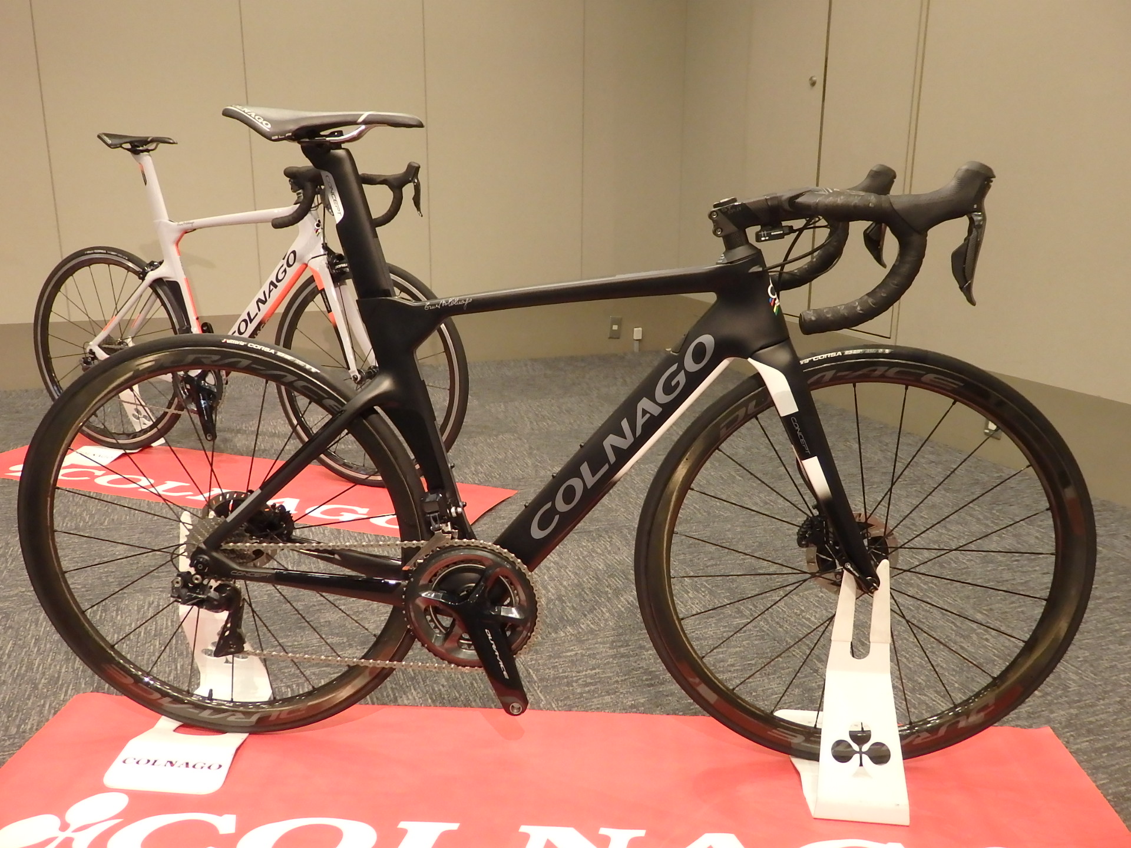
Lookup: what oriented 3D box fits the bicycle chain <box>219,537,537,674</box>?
[{"bbox_3d":[-0.297,0.276,1.341,0.515,0.228,0.022,1,14,4],"label":"bicycle chain"}]

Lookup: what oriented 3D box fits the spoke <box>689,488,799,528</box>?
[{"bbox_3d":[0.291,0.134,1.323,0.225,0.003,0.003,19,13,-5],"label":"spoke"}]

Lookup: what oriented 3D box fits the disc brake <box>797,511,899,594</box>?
[{"bbox_3d":[0.437,0.211,1.332,0.150,0.144,0.100,1,14,4],"label":"disc brake"}]

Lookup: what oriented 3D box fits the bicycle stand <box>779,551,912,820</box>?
[{"bbox_3d":[0.437,0.359,1.371,0.145,0.376,0.288,1,14,4],"label":"bicycle stand"}]

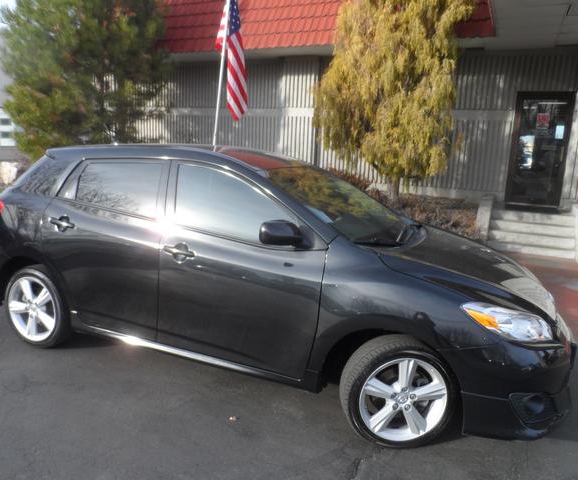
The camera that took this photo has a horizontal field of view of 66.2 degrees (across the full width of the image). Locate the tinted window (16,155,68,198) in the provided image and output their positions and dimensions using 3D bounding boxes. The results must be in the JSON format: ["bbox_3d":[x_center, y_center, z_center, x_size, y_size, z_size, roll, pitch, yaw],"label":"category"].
[{"bbox_3d":[-1.806,-0.476,3.250,0.421,0.300,0.060,9,-11,27],"label":"tinted window"}]

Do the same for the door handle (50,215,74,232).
[{"bbox_3d":[-1.519,-0.104,2.941,0.200,0.100,0.060,8,11,20],"label":"door handle"}]

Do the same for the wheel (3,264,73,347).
[{"bbox_3d":[-1.823,0.482,3.292,0.640,0.640,0.220,8,11,20],"label":"wheel"}]

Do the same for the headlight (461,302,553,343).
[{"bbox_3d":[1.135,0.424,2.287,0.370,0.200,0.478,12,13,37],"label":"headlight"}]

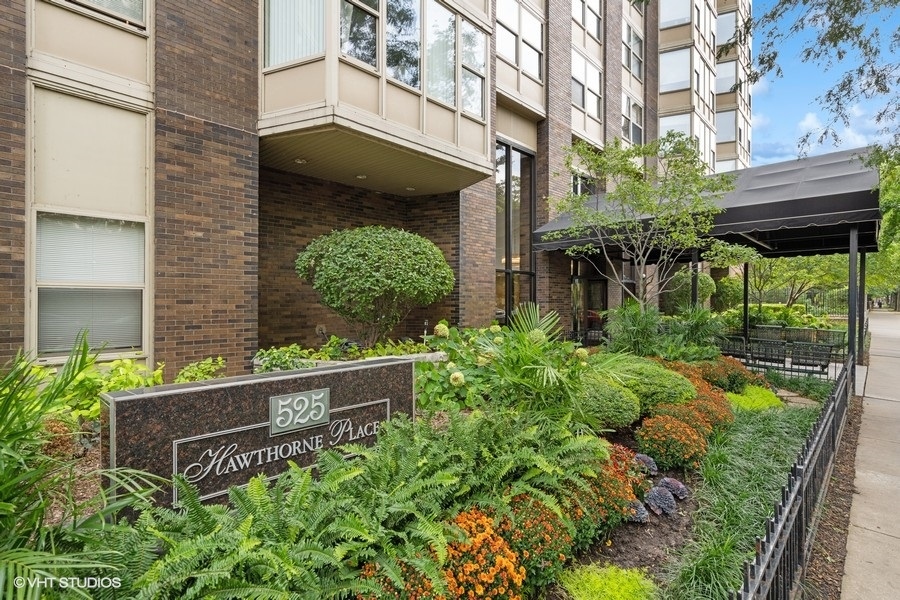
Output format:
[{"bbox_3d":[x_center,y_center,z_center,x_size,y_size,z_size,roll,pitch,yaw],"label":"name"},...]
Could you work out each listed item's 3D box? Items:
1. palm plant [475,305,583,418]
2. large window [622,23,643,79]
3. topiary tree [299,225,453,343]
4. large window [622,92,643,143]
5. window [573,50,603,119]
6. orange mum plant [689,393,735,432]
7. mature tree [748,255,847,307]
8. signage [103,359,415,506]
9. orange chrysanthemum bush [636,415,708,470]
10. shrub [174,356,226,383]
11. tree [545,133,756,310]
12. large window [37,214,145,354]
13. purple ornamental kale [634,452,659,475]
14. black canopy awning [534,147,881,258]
[{"bbox_3d":[0.823,0.647,4.400,1.150,1.220,1.100,0,0,0],"label":"palm plant"},{"bbox_3d":[6.863,-9.367,16.000,2.050,1.720,0.150,0,0,-45],"label":"large window"},{"bbox_3d":[-1.235,-0.192,7.050,2.600,2.080,2.400,0,0,0],"label":"topiary tree"},{"bbox_3d":[6.729,-6.570,15.659,2.050,1.620,0.120,0,0,-45],"label":"large window"},{"bbox_3d":[4.336,-6.766,13.500,2.150,1.720,0.150,0,0,-45],"label":"window"},{"bbox_3d":[2.830,1.230,4.700,0.540,0.390,0.540,0,0,-45],"label":"orange mum plant"},{"bbox_3d":[15.535,-0.738,19.000,4.600,3.800,4.400,0,0,-45],"label":"mature tree"},{"bbox_3d":[-1.195,1.022,3.189,2.137,0.940,0.300,0,0,-45],"label":"signage"},{"bbox_3d":[2.079,1.279,3.980,0.660,0.420,0.640,0,0,-45],"label":"orange chrysanthemum bush"},{"bbox_3d":[-2.877,0.859,4.900,0.620,0.420,0.550,0,0,-45],"label":"shrub"},{"bbox_3d":[3.541,-0.764,7.500,3.700,4.350,3.500,0,0,-45],"label":"tree"},{"bbox_3d":[-4.049,-0.143,4.830,0.980,1.600,0.100,0,0,-45],"label":"large window"},{"bbox_3d":[1.600,1.348,3.480,0.210,0.160,0.200,0,0,25],"label":"purple ornamental kale"},{"bbox_3d":[6.477,-2.183,10.822,6.000,1.920,6.280,0,0,-45],"label":"black canopy awning"}]

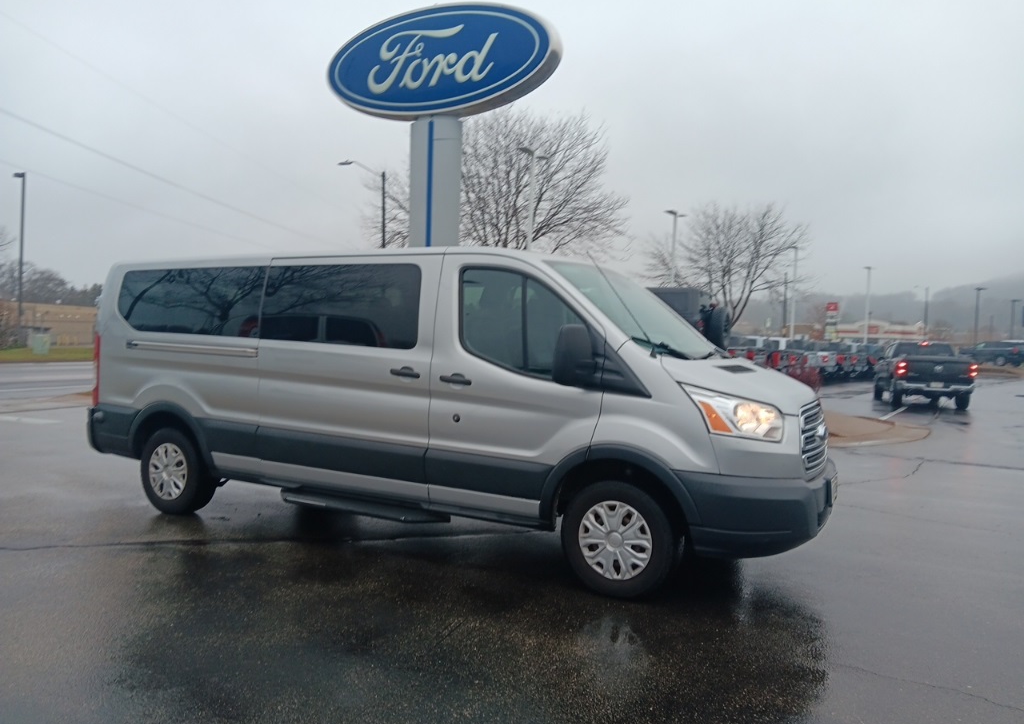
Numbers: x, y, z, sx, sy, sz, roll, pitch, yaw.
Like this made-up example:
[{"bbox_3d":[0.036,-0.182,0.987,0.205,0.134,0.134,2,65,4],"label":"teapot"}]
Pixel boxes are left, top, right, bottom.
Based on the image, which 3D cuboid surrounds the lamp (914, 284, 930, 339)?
[{"bbox_3d":[43.342,-3.525,81.780,1.600,9.200,0.400,3,1,27],"label":"lamp"}]

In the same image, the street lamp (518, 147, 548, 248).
[{"bbox_3d":[0.585,-3.228,26.475,0.420,8.200,1.250,3,2,41],"label":"street lamp"}]

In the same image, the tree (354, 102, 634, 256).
[{"bbox_3d":[-0.990,-4.444,29.361,10.200,10.400,9.800,2,1,0],"label":"tree"}]

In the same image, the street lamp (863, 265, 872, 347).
[{"bbox_3d":[26.912,-3.053,58.278,0.420,8.200,1.250,3,2,41],"label":"street lamp"}]

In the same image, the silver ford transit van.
[{"bbox_3d":[-0.640,0.226,6.140,5.970,2.110,2.120,3,1,27],"label":"silver ford transit van"}]

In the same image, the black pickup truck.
[{"bbox_3d":[12.656,0.356,23.938,2.060,1.949,5.853,2,1,18],"label":"black pickup truck"}]

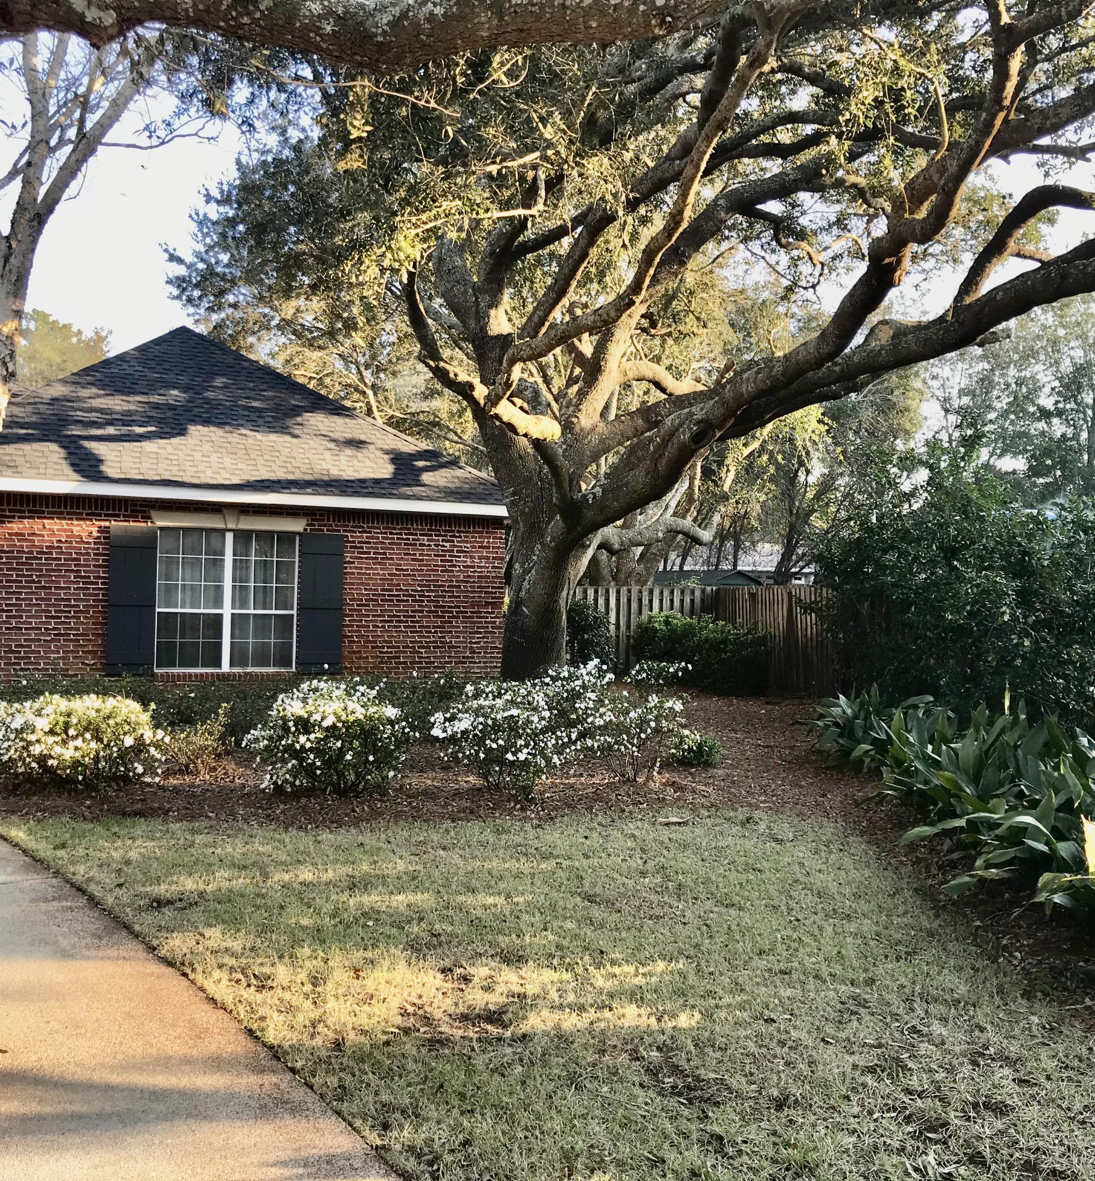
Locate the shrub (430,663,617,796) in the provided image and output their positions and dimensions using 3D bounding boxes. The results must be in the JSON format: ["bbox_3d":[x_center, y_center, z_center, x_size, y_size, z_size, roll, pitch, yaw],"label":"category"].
[{"bbox_3d":[-0.207,1.195,11.000,1.600,1.100,1.400,1,-1,-10],"label":"shrub"}]

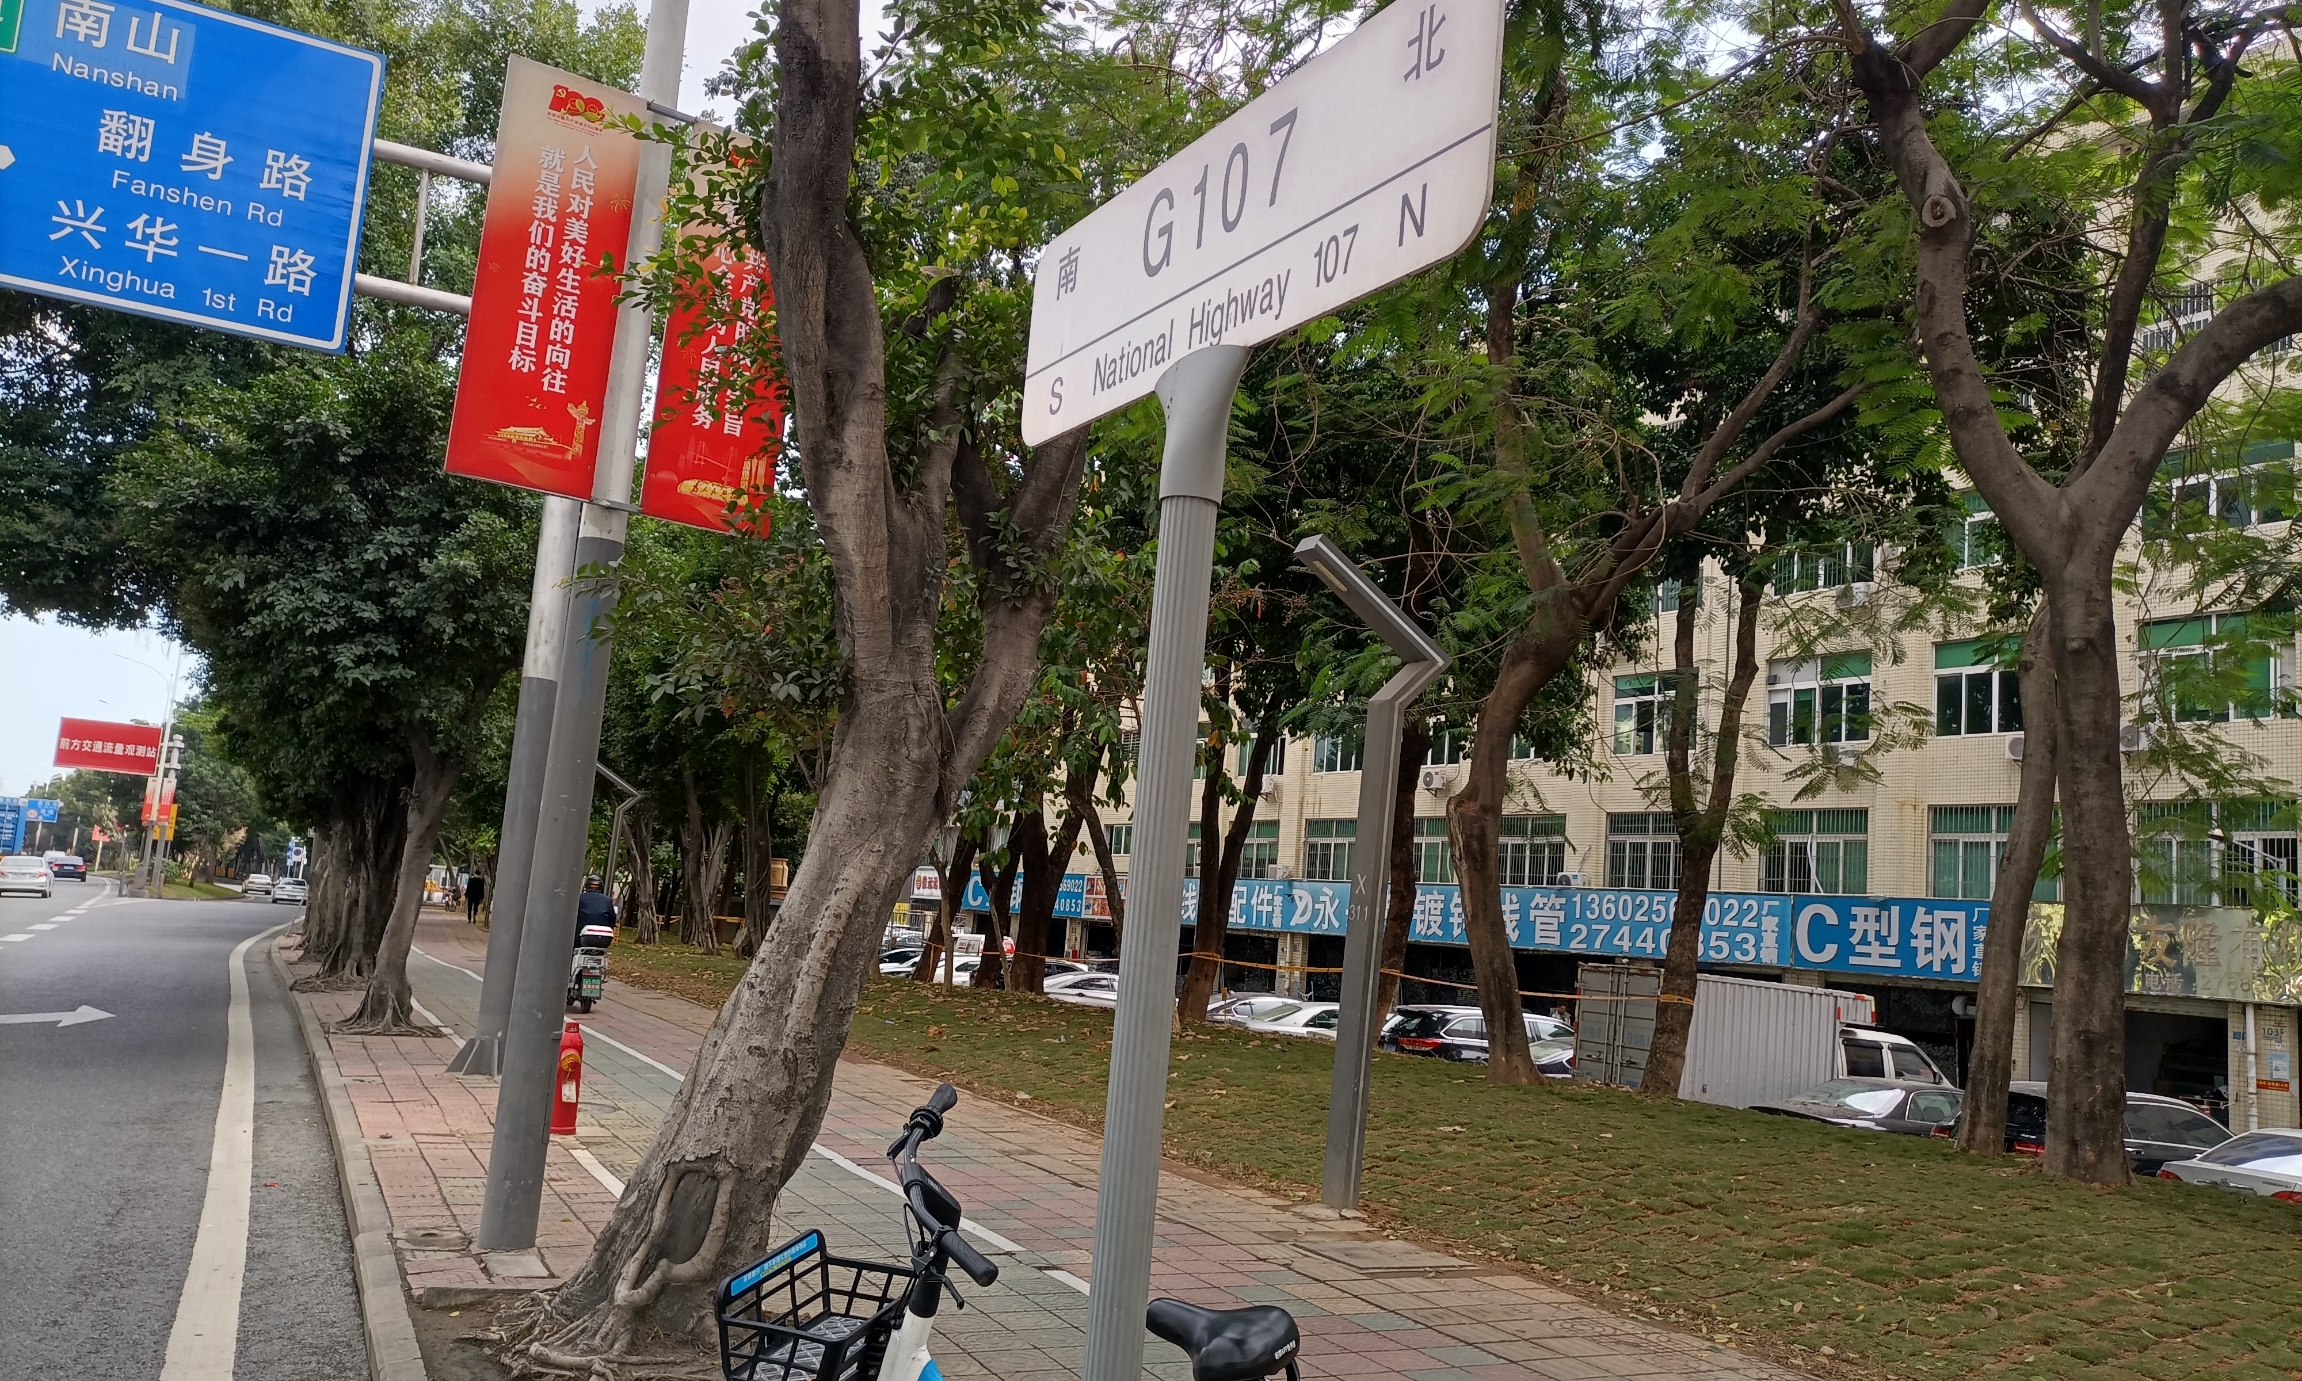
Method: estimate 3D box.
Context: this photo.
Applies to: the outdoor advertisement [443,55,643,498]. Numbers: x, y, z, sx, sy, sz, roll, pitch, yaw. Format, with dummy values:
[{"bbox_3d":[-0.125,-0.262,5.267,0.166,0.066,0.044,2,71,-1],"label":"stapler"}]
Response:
[{"bbox_3d":[-2.529,-1.735,7.289,0.600,1.810,0.030,11,-10,-33],"label":"outdoor advertisement"}]

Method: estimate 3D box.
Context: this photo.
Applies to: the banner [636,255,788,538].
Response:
[{"bbox_3d":[-1.867,-1.604,7.724,0.600,1.810,0.030,11,-10,-33],"label":"banner"}]

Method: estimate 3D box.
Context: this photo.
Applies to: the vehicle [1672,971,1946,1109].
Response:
[{"bbox_3d":[8.948,5.435,24.662,5.800,2.560,1.760,8,-9,-25],"label":"vehicle"}]

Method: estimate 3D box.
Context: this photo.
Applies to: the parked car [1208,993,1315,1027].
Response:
[{"bbox_3d":[2.306,6.823,34.213,4.750,1.460,1.820,9,-9,-29],"label":"parked car"}]

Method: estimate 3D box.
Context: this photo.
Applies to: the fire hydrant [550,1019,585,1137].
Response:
[{"bbox_3d":[-3.469,2.309,10.324,0.200,0.650,0.270,8,-9,-21],"label":"fire hydrant"}]

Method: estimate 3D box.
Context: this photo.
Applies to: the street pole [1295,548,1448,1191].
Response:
[{"bbox_3d":[1.227,1.058,10.182,1.090,3.850,0.200,10,-9,-31],"label":"street pole"}]

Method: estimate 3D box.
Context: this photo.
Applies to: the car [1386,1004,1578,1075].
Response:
[{"bbox_3d":[6.414,6.425,29.968,4.700,1.680,1.880,9,-9,-27],"label":"car"}]

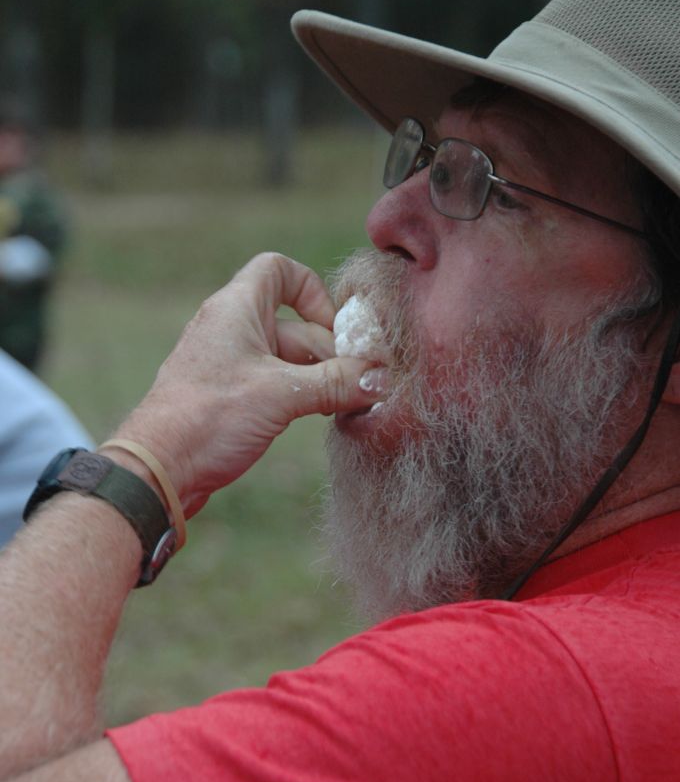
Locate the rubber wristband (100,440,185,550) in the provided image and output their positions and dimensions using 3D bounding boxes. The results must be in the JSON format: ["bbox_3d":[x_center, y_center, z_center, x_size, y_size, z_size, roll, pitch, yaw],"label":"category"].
[{"bbox_3d":[-0.089,0.047,1.970,0.008,0.058,0.061,-38,0,-27],"label":"rubber wristband"}]

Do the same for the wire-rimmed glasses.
[{"bbox_3d":[0.098,-0.081,2.058,0.140,0.045,0.140,20,2,-25],"label":"wire-rimmed glasses"}]

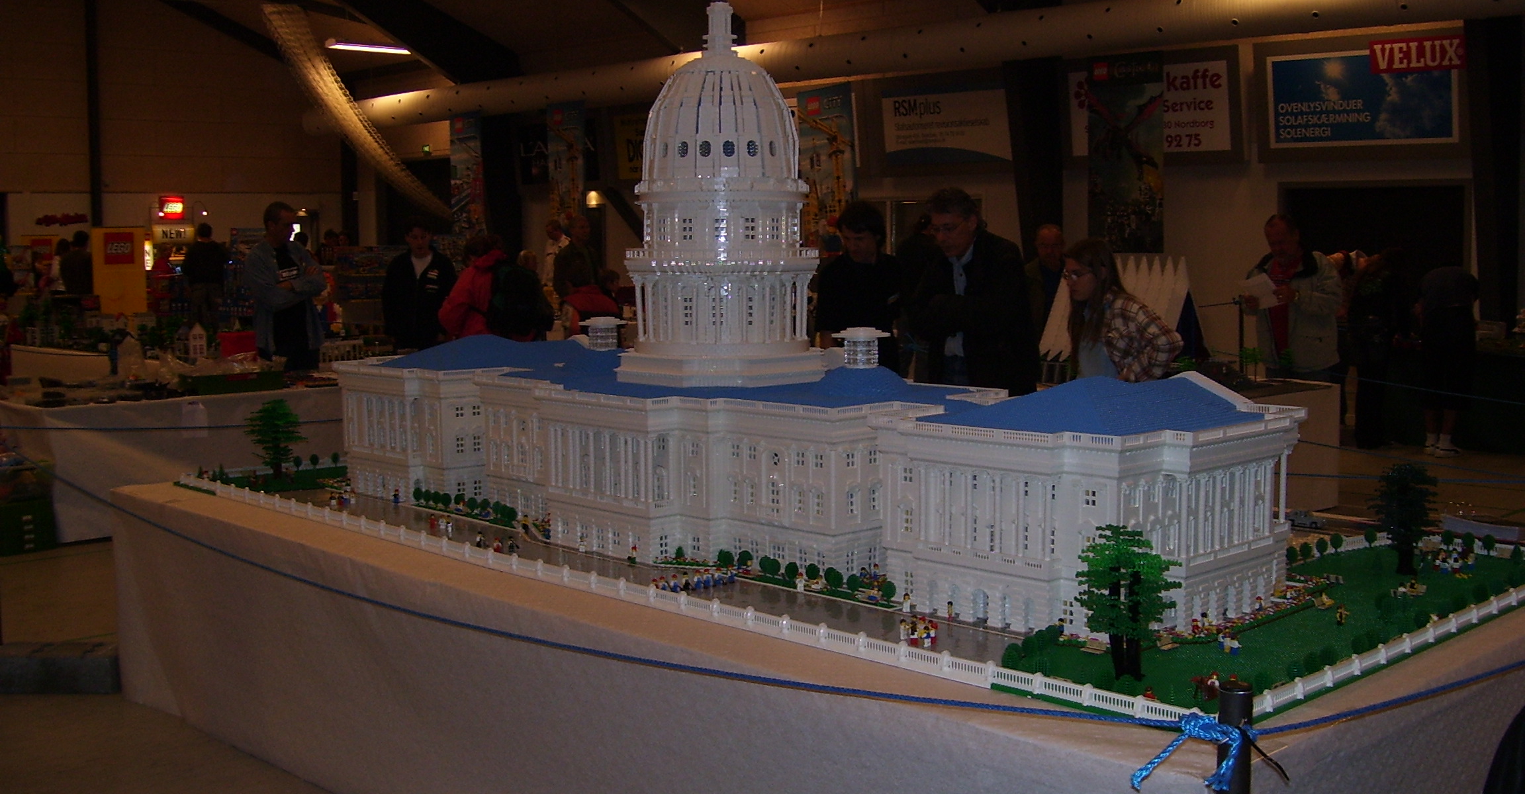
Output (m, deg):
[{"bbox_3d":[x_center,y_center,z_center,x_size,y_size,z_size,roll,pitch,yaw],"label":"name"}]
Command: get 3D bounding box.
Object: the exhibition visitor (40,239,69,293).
[{"bbox_3d":[-8.679,-1.051,19.500,0.380,1.700,0.480,5,8,45],"label":"exhibition visitor"}]

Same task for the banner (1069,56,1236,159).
[{"bbox_3d":[3.714,-2.767,15.335,1.734,0.822,0.050,5,12,45],"label":"banner"}]

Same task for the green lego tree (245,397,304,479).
[{"bbox_3d":[-1.822,0.149,5.900,0.220,0.287,0.220,-6,8,-43],"label":"green lego tree"}]

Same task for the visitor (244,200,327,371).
[{"bbox_3d":[-3.052,-0.294,10.187,0.420,1.860,0.550,5,8,45],"label":"visitor"}]

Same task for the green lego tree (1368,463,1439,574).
[{"bbox_3d":[1.684,0.315,4.143,0.175,0.290,0.175,-6,8,-45],"label":"green lego tree"}]

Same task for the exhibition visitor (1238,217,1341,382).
[{"bbox_3d":[3.441,-0.291,10.335,0.600,1.780,0.450,4,7,36],"label":"exhibition visitor"}]

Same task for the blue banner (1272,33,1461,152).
[{"bbox_3d":[5.631,-2.852,14.800,1.880,0.950,0.040,5,17,44],"label":"blue banner"}]

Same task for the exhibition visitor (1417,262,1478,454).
[{"bbox_3d":[5.045,-0.272,11.650,0.470,1.370,0.680,5,8,44],"label":"exhibition visitor"}]

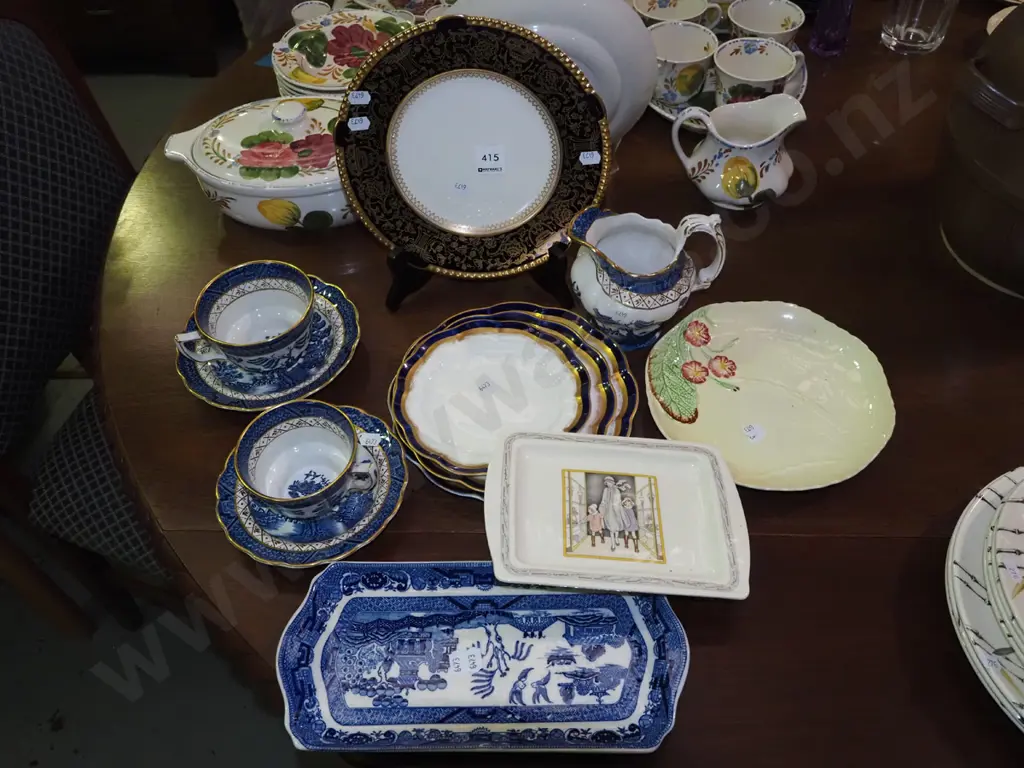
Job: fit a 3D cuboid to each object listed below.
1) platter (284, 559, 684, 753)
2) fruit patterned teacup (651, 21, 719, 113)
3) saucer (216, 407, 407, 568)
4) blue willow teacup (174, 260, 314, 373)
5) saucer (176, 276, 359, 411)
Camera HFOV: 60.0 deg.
[{"bbox_3d":[-0.020,0.191,0.625,0.288,0.022,0.135,0,53,1],"label":"platter"},{"bbox_3d":[0.179,-0.367,1.030,0.110,0.065,0.087,-3,51,0],"label":"fruit patterned teacup"},{"bbox_3d":[-0.155,0.083,0.707,0.149,0.023,0.149,0,53,0],"label":"saucer"},{"bbox_3d":[-0.235,-0.049,0.801,0.127,0.064,0.103,-20,53,-13],"label":"blue willow teacup"},{"bbox_3d":[-0.223,-0.036,0.824,0.168,0.025,0.168,-1,51,2],"label":"saucer"}]

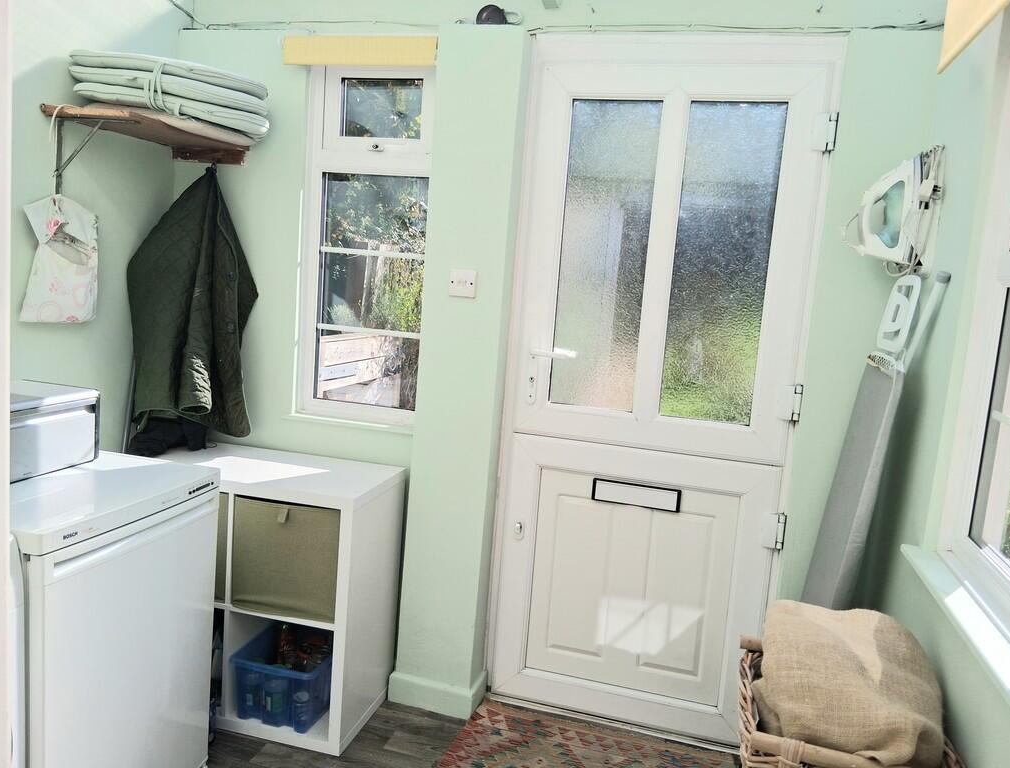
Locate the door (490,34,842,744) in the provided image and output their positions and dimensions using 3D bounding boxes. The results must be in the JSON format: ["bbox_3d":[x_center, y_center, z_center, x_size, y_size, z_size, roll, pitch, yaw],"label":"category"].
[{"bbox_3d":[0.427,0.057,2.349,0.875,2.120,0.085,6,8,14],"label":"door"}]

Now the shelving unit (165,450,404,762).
[{"bbox_3d":[-0.772,0.635,2.457,0.765,0.768,0.410,6,8,12],"label":"shelving unit"}]

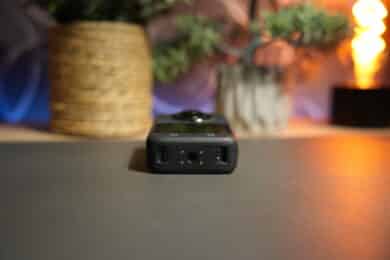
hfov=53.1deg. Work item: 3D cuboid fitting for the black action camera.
[{"bbox_3d":[-0.002,0.007,0.295,0.061,0.035,0.081,0,14,-1],"label":"black action camera"}]

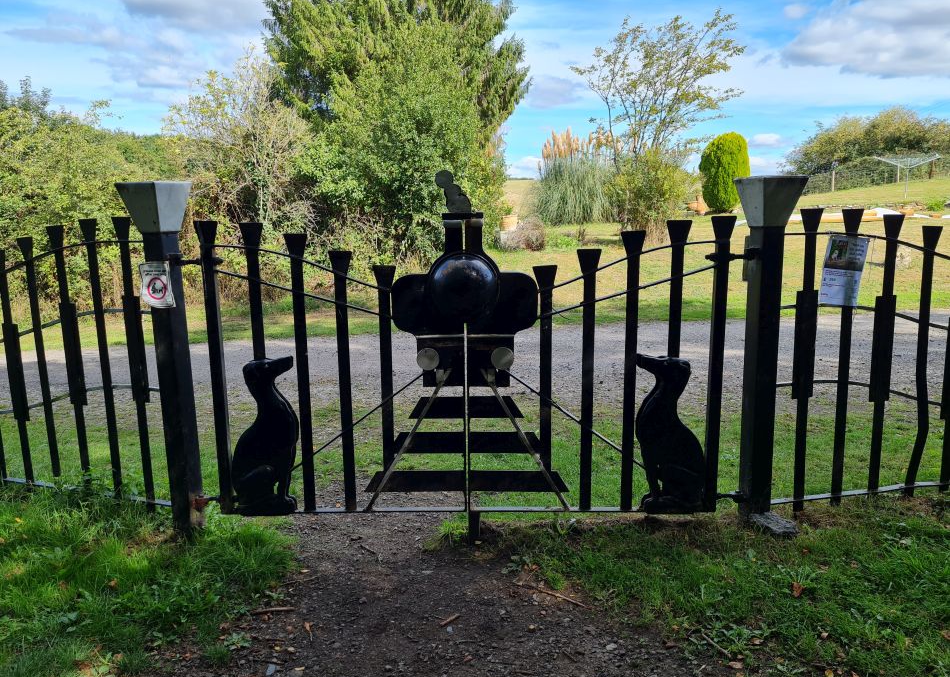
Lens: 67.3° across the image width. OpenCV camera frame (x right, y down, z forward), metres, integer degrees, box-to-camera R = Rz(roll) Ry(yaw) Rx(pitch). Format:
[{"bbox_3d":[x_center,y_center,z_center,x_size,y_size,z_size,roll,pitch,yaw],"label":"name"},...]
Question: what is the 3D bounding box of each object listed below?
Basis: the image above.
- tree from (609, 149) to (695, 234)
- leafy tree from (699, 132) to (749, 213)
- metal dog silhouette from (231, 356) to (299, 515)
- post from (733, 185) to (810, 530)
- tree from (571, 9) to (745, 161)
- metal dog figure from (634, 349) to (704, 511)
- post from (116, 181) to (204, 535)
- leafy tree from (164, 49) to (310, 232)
[{"bbox_3d":[4.364,-3.622,17.648,2.127,2.181,2.021,2,11,14],"label":"tree"},{"bbox_3d":[7.678,-5.081,21.964,1.540,2.433,1.540,3,11,19],"label":"leafy tree"},{"bbox_3d":[-0.928,0.429,3.179,0.282,0.712,0.110,-1,11,0],"label":"metal dog silhouette"},{"bbox_3d":[1.274,0.089,3.193,0.210,1.571,0.210,-3,11,-12],"label":"post"},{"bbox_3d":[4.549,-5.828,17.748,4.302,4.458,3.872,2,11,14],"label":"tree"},{"bbox_3d":[0.875,0.421,3.213,0.296,0.727,0.110,-1,11,0],"label":"metal dog figure"},{"bbox_3d":[-1.308,0.115,3.099,0.210,1.544,0.210,3,11,22],"label":"post"},{"bbox_3d":[-4.118,-3.061,12.439,2.575,3.638,2.446,-4,11,-17],"label":"leafy tree"}]

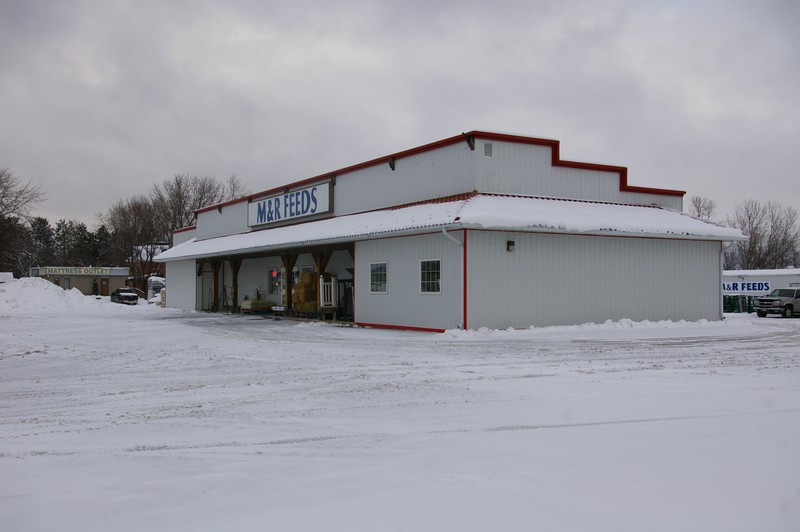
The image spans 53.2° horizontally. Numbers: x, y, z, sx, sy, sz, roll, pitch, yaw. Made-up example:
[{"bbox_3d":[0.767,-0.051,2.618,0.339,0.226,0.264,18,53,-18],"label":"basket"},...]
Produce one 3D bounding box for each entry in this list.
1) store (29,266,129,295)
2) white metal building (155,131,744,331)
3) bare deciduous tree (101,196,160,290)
[{"bbox_3d":[-37.800,1.950,95.500,9.000,3.400,9.500,1,-2,-29],"label":"store"},{"bbox_3d":[-2.077,-0.670,41.475,12.525,6.363,36.056,1,-2,-31],"label":"white metal building"},{"bbox_3d":[-34.700,-2.600,103.000,7.700,12.400,7.700,0,-2,0],"label":"bare deciduous tree"}]

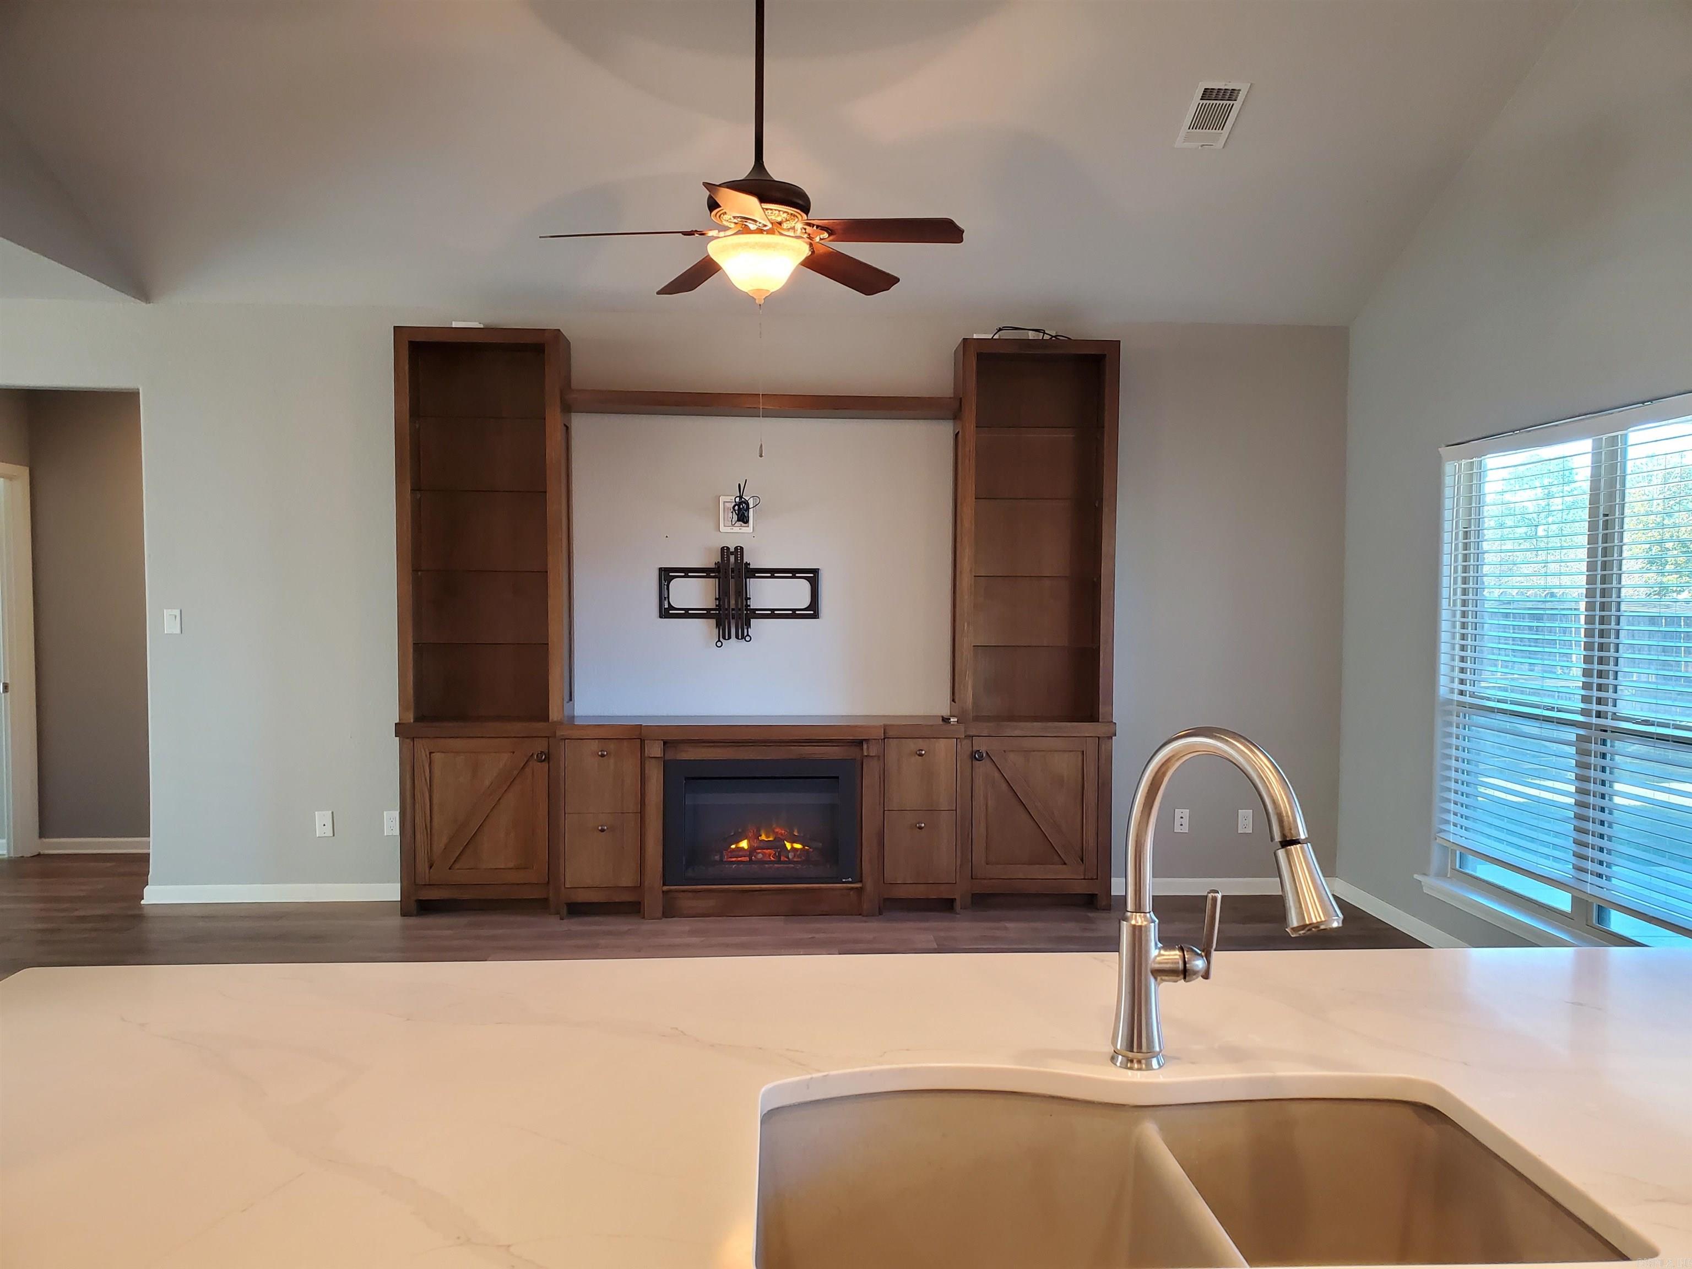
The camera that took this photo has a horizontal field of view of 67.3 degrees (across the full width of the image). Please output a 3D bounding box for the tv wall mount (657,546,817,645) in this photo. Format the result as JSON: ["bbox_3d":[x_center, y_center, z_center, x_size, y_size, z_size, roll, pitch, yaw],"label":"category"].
[{"bbox_3d":[-0.495,-0.177,5.937,0.746,0.467,0.070,0,3,-4],"label":"tv wall mount"}]

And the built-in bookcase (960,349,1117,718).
[{"bbox_3d":[0.864,-0.465,5.888,0.706,1.720,0.308,0,3,-4],"label":"built-in bookcase"}]

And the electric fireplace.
[{"bbox_3d":[-0.378,0.834,5.772,0.870,0.568,0.200,0,3,-4],"label":"electric fireplace"}]

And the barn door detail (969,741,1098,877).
[{"bbox_3d":[0.865,0.795,5.813,0.586,0.657,0.022,0,3,-4],"label":"barn door detail"}]

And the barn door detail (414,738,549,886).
[{"bbox_3d":[-1.617,0.786,5.659,0.583,0.661,0.022,0,3,-4],"label":"barn door detail"}]

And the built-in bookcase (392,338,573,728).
[{"bbox_3d":[-1.615,-0.476,5.734,0.712,1.720,0.308,0,3,-4],"label":"built-in bookcase"}]

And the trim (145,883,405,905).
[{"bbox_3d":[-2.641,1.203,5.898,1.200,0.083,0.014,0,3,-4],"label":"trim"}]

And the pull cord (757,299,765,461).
[{"bbox_3d":[-0.268,-0.799,4.014,0.012,0.483,0.012,0,3,-4],"label":"pull cord"}]

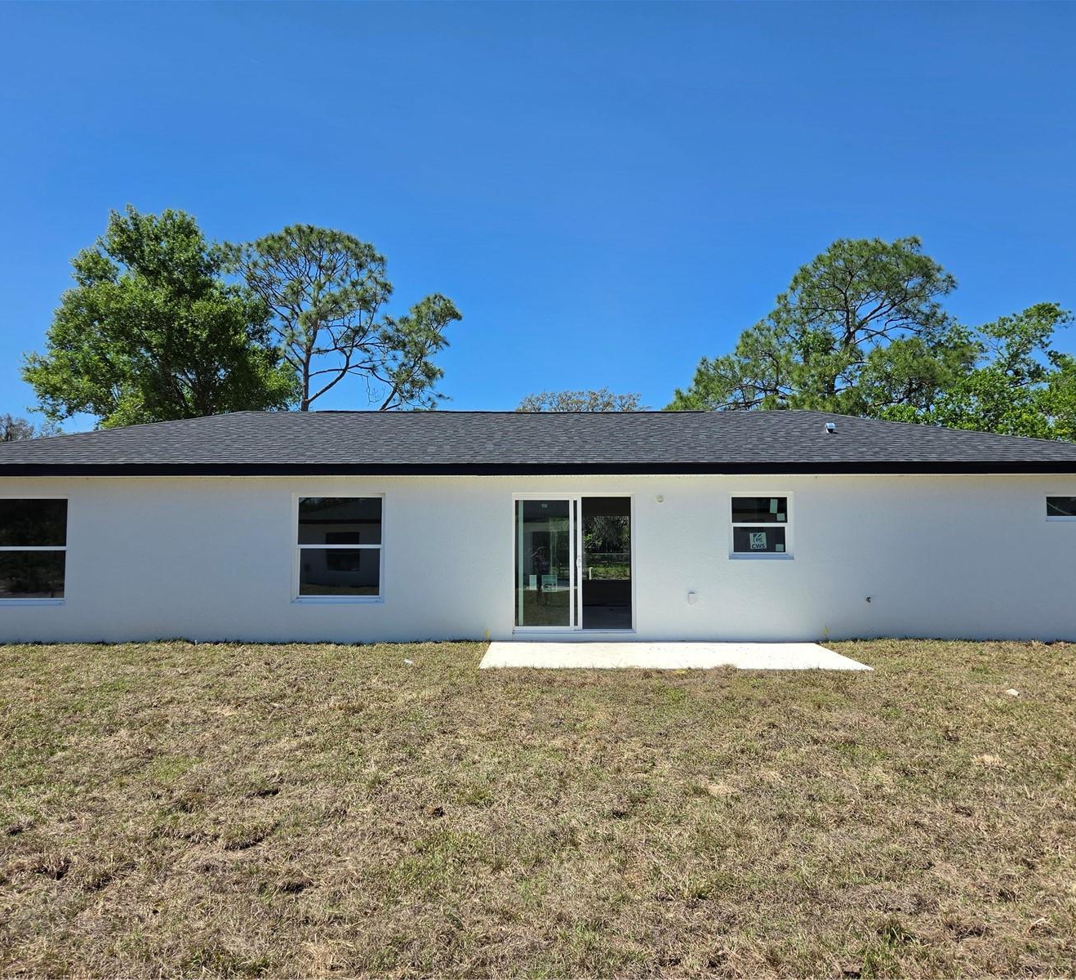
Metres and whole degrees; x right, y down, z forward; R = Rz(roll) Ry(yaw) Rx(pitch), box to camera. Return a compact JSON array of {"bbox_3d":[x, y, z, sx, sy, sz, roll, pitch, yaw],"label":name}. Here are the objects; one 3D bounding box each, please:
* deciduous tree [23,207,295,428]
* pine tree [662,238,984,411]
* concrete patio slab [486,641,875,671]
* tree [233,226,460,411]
[{"bbox_3d":[-14.628,-3.599,33.310,10.481,14.727,9.500,0,-4,0],"label":"deciduous tree"},{"bbox_3d":[11.993,-3.374,36.296,12.927,14.510,10.500,0,-4,0],"label":"pine tree"},{"bbox_3d":[1.722,2.321,11.911,4.868,0.110,2.429,0,-2,1],"label":"concrete patio slab"},{"bbox_3d":[-8.271,-3.709,37.324,9.895,15.433,8.500,0,-4,0],"label":"tree"}]

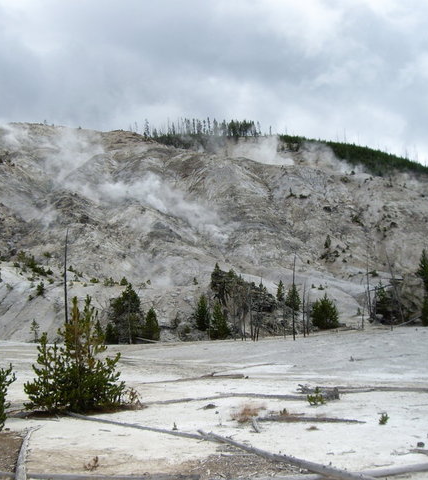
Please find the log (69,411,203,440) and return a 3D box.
[{"bbox_3d":[-2.410,5.175,19.700,5.663,0.130,0.130,-4,-7,42],"label":"log"}]

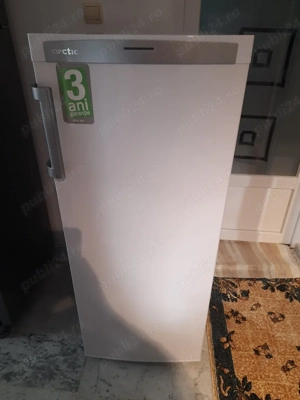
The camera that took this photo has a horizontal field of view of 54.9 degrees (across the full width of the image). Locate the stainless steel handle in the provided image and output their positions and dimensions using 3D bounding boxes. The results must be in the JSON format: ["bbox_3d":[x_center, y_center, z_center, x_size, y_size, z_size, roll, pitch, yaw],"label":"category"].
[{"bbox_3d":[-0.310,-0.201,0.903,0.058,0.287,0.040,2,30,2],"label":"stainless steel handle"}]

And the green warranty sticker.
[{"bbox_3d":[-0.215,-0.305,0.840,0.093,0.168,0.004,2,30,2],"label":"green warranty sticker"}]

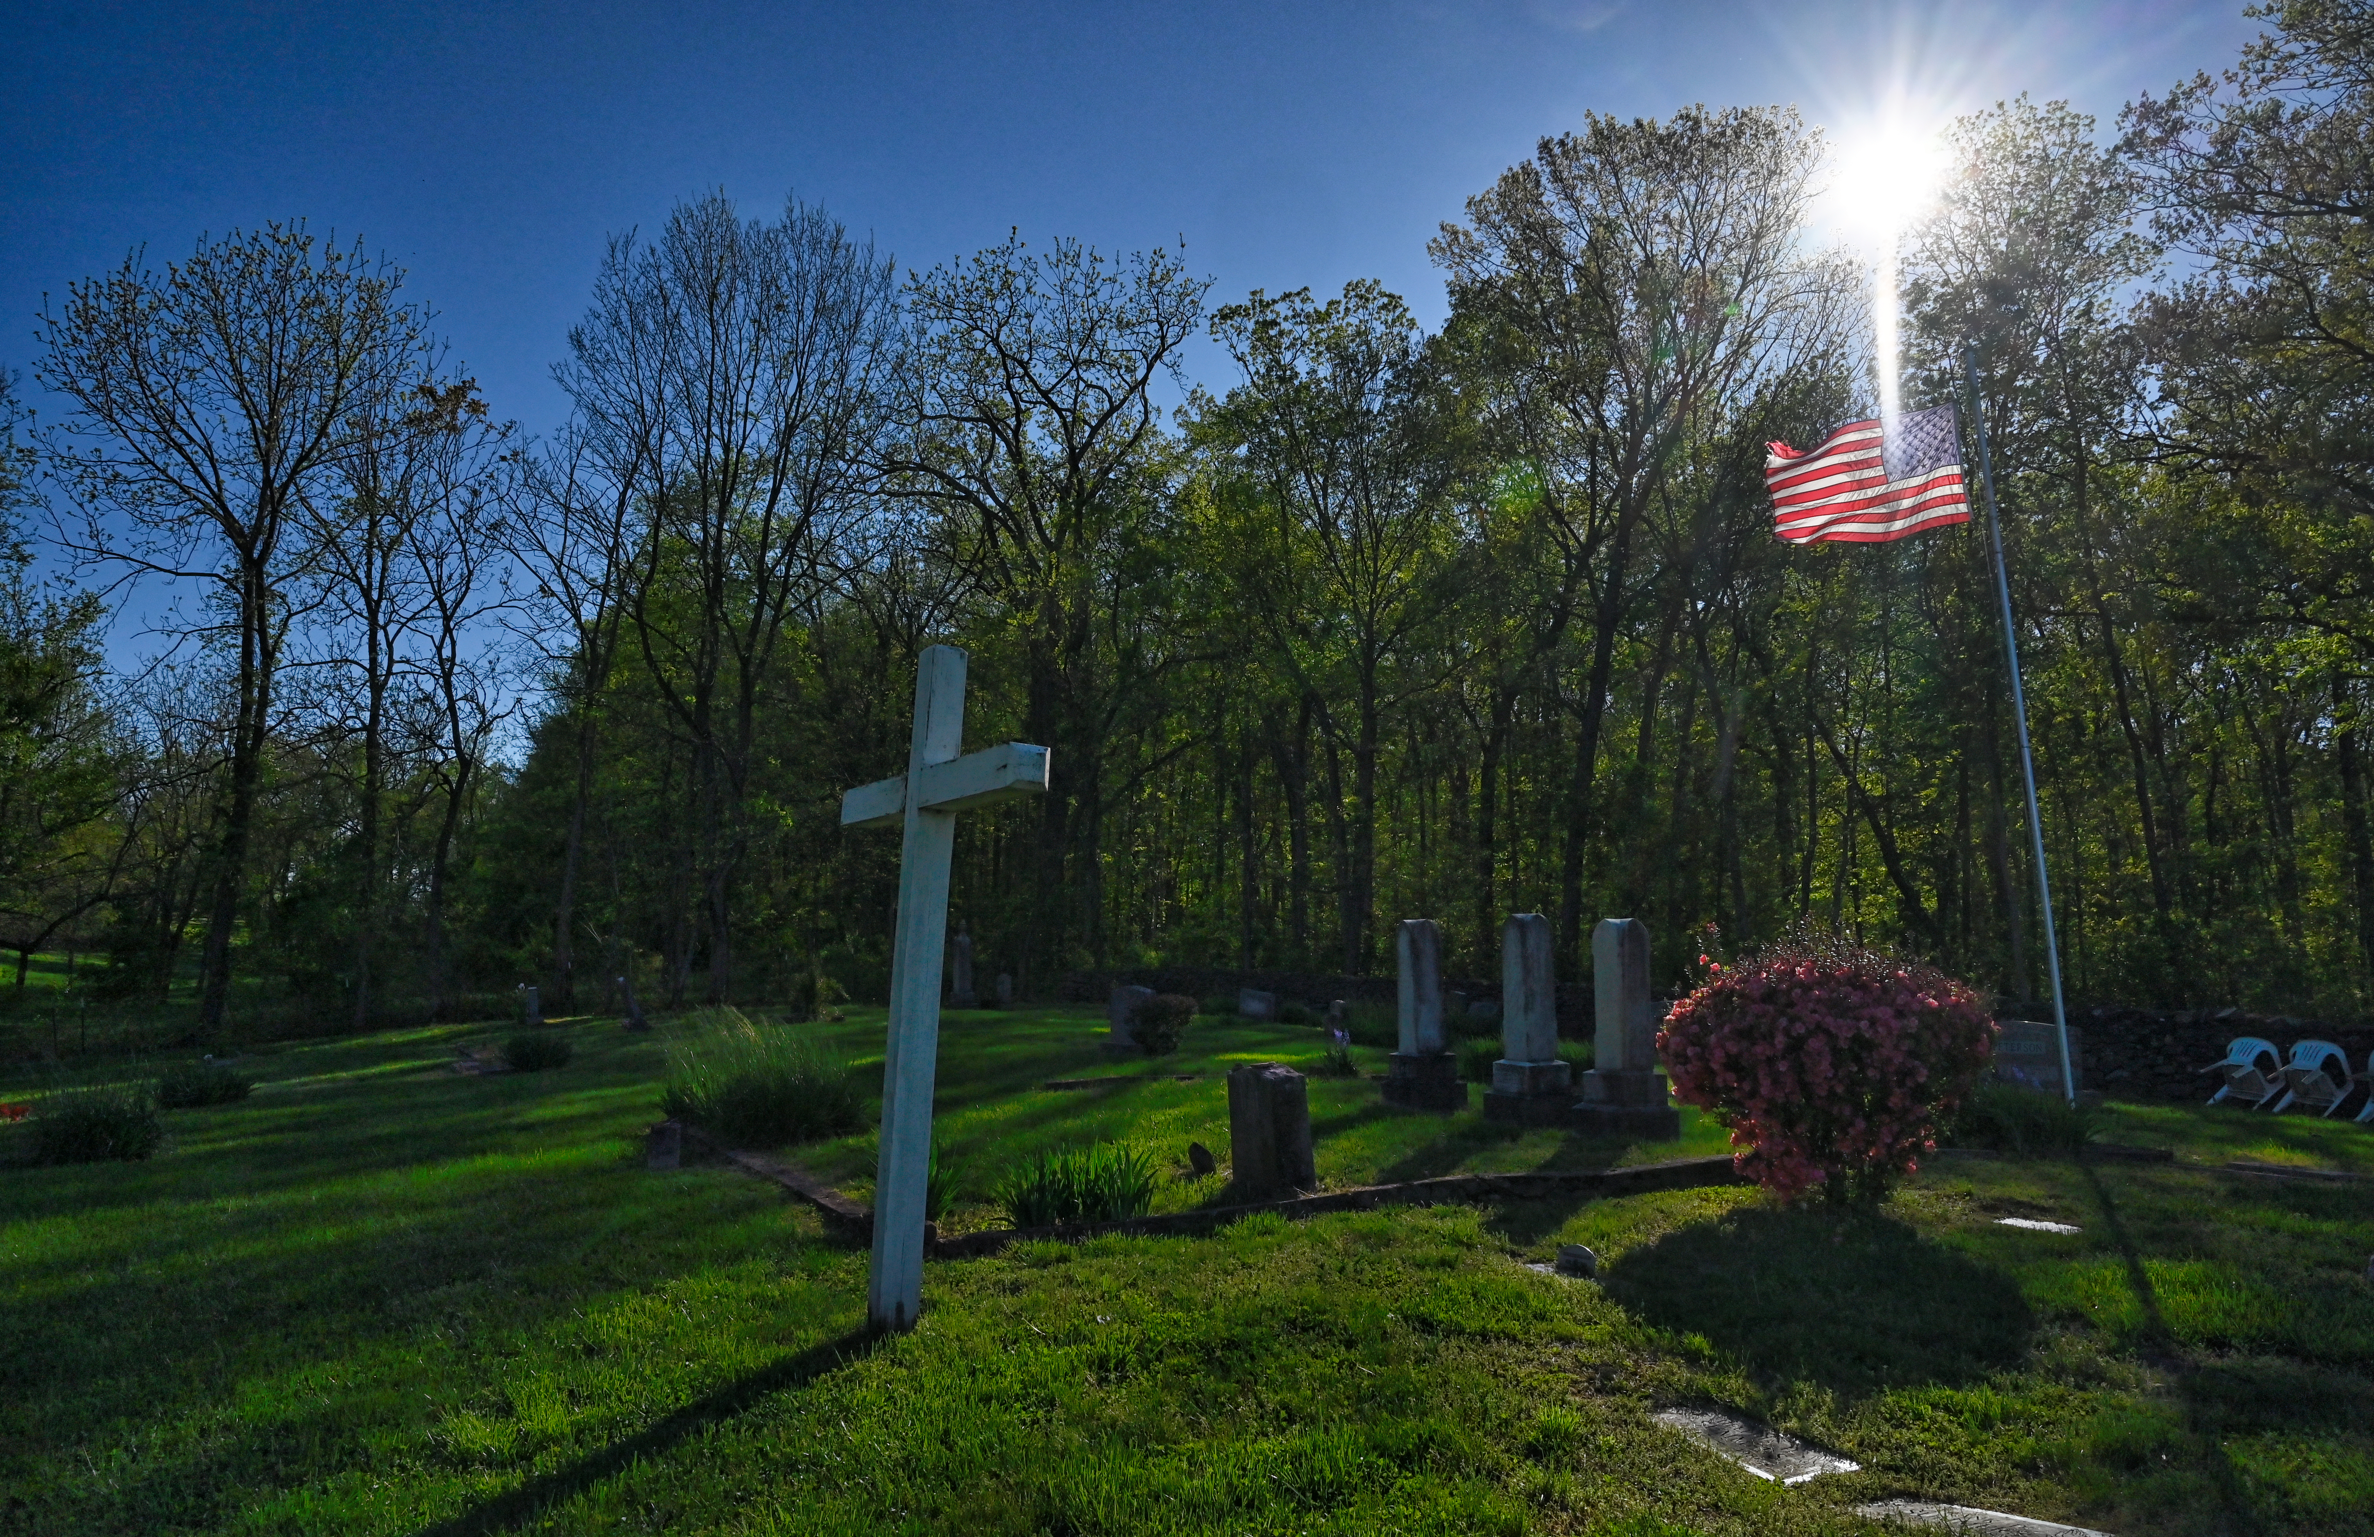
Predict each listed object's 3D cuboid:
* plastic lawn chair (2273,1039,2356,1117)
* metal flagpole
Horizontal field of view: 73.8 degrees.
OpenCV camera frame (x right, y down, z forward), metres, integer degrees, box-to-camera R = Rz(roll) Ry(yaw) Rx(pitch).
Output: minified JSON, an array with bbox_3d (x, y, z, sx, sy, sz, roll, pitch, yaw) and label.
[{"bbox_3d":[12.614,3.486,17.776,0.800,0.540,0.570,-28,8,-26],"label":"plastic lawn chair"},{"bbox_3d":[5.939,-0.340,11.267,0.075,5.664,0.075,-7,-10,24],"label":"metal flagpole"}]

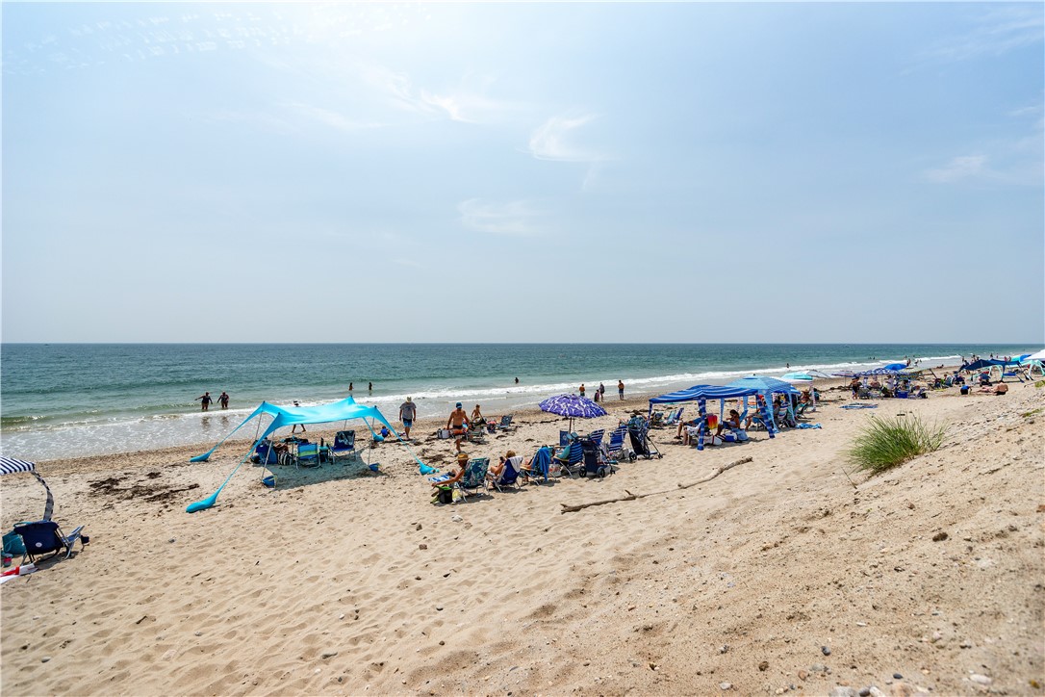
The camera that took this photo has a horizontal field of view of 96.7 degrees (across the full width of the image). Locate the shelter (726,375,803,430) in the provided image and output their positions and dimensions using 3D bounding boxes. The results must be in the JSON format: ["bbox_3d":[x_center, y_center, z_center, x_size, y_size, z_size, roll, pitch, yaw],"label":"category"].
[{"bbox_3d":[10.133,2.330,20.022,2.300,2.200,2.300,0,1,-38],"label":"shelter"}]

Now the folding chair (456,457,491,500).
[{"bbox_3d":[-1.131,2.821,10.427,0.650,0.900,0.750,0,1,-36],"label":"folding chair"}]

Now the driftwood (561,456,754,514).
[{"bbox_3d":[3.611,3.017,10.863,6.870,0.260,0.520,0,1,-35],"label":"driftwood"}]

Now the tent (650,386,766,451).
[{"bbox_3d":[7.050,2.502,18.029,3.200,2.100,3.200,0,1,-24],"label":"tent"}]

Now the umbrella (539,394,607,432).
[{"bbox_3d":[1.547,2.501,14.528,2.100,2.170,2.100,6,3,0],"label":"umbrella"}]

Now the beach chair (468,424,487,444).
[{"bbox_3d":[-1.783,3.367,18.538,0.620,0.740,0.680,0,1,-27],"label":"beach chair"}]

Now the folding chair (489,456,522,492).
[{"bbox_3d":[-0.436,3.101,11.735,0.620,0.860,0.720,-1,1,-41],"label":"folding chair"}]

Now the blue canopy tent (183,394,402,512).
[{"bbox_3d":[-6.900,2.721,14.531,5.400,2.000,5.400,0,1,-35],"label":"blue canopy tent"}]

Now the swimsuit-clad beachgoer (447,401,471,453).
[{"bbox_3d":[-2.260,2.820,16.432,0.780,1.800,0.550,0,1,-5],"label":"swimsuit-clad beachgoer"}]

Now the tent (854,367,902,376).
[{"bbox_3d":[26.943,2.437,35.023,2.800,2.000,2.800,0,1,-38],"label":"tent"}]

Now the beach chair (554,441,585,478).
[{"bbox_3d":[1.191,2.815,12.127,0.640,0.880,0.720,0,1,-42],"label":"beach chair"}]

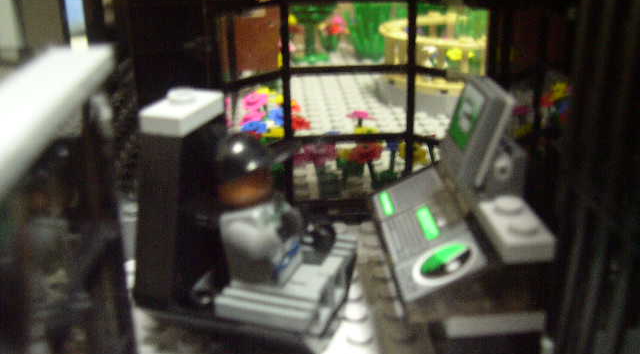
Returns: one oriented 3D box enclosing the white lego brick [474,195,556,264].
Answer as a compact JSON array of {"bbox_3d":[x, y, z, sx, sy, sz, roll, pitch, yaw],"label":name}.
[{"bbox_3d":[0.032,0.008,0.115,0.008,0.005,0.016,-2,19,-1],"label":"white lego brick"}]

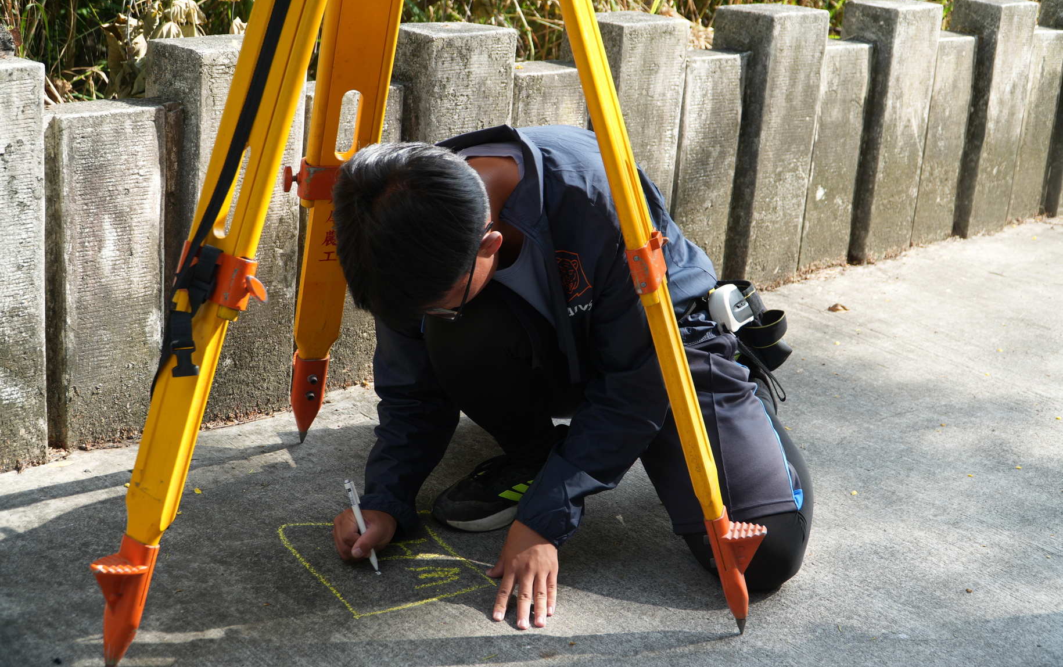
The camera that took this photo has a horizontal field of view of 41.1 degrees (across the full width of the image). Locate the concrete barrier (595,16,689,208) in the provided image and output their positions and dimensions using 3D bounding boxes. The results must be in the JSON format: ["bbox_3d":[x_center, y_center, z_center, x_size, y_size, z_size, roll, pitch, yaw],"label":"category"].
[{"bbox_3d":[0.201,-0.386,3.322,0.170,0.690,0.220,21,26,41],"label":"concrete barrier"}]

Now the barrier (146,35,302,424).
[{"bbox_3d":[-0.567,-0.192,2.643,0.213,0.686,0.170,-12,25,-42],"label":"barrier"}]

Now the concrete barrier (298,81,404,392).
[{"bbox_3d":[-0.362,-0.171,2.581,0.202,0.565,0.098,-11,25,-41],"label":"concrete barrier"}]

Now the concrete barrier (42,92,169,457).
[{"bbox_3d":[-0.720,-0.091,2.308,0.098,0.555,0.202,22,24,38],"label":"concrete barrier"}]

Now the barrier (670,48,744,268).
[{"bbox_3d":[0.355,-0.353,3.233,0.202,0.562,0.098,-15,25,-43],"label":"barrier"}]

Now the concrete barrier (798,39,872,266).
[{"bbox_3d":[0.758,-0.481,3.843,0.221,0.593,0.138,-14,25,-40],"label":"concrete barrier"}]

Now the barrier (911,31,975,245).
[{"bbox_3d":[1.091,-0.535,3.897,0.098,0.554,0.202,19,25,41],"label":"barrier"}]

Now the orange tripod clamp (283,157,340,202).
[{"bbox_3d":[-0.313,-0.240,2.221,0.145,0.060,0.047,-5,43,-23],"label":"orange tripod clamp"}]

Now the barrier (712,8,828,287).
[{"bbox_3d":[0.546,-0.444,3.394,0.203,0.649,0.155,-15,26,-41],"label":"barrier"}]

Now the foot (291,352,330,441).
[{"bbox_3d":[-0.405,0.110,2.539,0.060,0.195,0.085,-5,43,-23],"label":"foot"}]

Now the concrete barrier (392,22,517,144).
[{"bbox_3d":[-0.183,-0.294,2.987,0.213,0.688,0.170,-15,26,-41],"label":"concrete barrier"}]

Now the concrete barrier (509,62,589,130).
[{"bbox_3d":[-0.004,-0.259,2.892,0.202,0.567,0.098,-13,25,-39],"label":"concrete barrier"}]

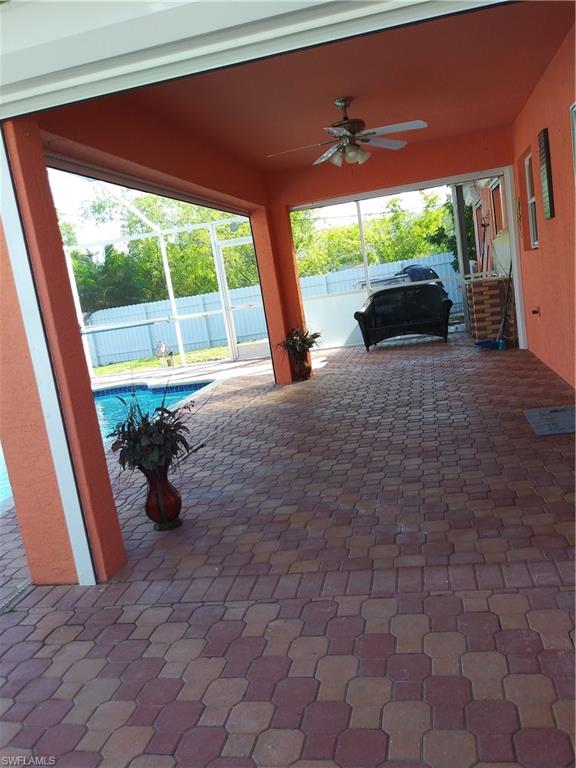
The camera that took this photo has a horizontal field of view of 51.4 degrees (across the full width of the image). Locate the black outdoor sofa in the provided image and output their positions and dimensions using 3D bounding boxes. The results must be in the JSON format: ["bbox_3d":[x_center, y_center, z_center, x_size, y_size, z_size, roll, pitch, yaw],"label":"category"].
[{"bbox_3d":[1.821,-1.051,9.379,1.460,0.870,0.820,-6,10,14],"label":"black outdoor sofa"}]

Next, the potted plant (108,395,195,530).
[{"bbox_3d":[-0.727,0.433,3.343,0.500,0.720,0.480,-6,10,14],"label":"potted plant"}]

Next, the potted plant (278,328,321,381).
[{"bbox_3d":[0.158,-0.359,7.531,0.500,0.620,0.480,-6,10,14],"label":"potted plant"}]

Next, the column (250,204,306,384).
[{"bbox_3d":[-0.070,-1.106,7.558,0.380,2.140,0.660,-6,10,14],"label":"column"}]

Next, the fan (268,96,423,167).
[{"bbox_3d":[0.476,-2.038,4.826,1.300,0.510,1.290,-6,10,14],"label":"fan"}]

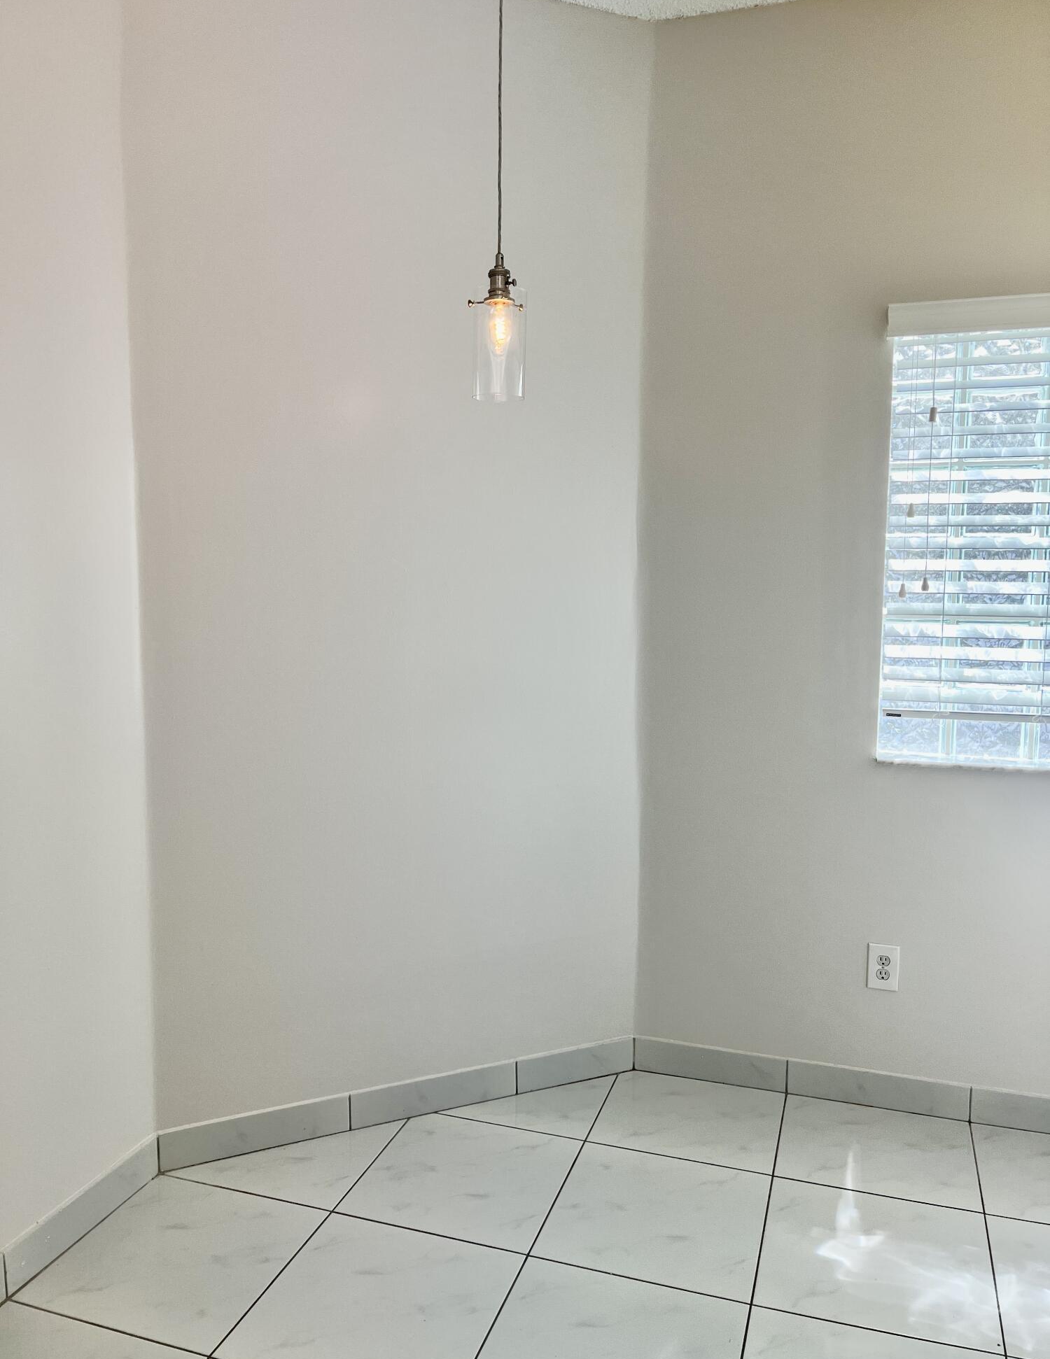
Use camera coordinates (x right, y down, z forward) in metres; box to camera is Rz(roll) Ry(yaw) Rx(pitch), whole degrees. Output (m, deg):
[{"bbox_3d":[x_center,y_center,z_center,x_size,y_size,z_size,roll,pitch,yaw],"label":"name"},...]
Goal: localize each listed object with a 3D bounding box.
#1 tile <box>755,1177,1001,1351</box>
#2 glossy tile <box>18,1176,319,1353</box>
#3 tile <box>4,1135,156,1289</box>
[{"bbox_3d":[0.730,1.206,2.193,0.453,0.011,0.453,2,6,18],"label":"tile"},{"bbox_3d":[-0.715,1.201,2.190,0.453,0.011,0.453,2,6,18],"label":"glossy tile"},{"bbox_3d":[-0.940,1.138,2.262,0.011,0.097,0.451,2,6,18],"label":"tile"}]

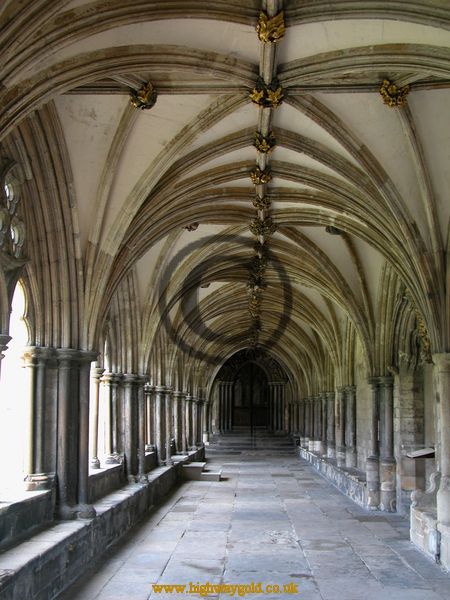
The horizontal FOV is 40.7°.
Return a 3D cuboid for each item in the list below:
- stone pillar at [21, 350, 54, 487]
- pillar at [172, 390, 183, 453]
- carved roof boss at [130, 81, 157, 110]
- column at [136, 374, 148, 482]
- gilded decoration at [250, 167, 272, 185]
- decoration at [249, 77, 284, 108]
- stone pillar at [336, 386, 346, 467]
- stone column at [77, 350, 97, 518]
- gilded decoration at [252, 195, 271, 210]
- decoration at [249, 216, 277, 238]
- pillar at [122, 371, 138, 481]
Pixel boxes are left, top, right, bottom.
[{"bbox_3d":[-1.967,1.250,6.400,0.320,1.492,0.310,0,-9,2],"label":"stone pillar"},{"bbox_3d":[-1.409,3.605,18.000,0.230,1.810,0.230,0,-9,2],"label":"pillar"},{"bbox_3d":[-0.795,-1.995,5.918,0.250,0.180,0.230,0,-11,2],"label":"carved roof boss"},{"bbox_3d":[-1.475,2.316,10.850,0.190,1.870,0.190,0,-9,2],"label":"column"},{"bbox_3d":[0.401,-1.369,6.670,0.220,0.160,0.220,0,-9,2],"label":"gilded decoration"},{"bbox_3d":[0.402,-2.011,5.879,0.340,0.180,0.290,0,-11,2],"label":"decoration"},{"bbox_3d":[2.688,2.919,14.000,0.230,1.810,0.220,0,-9,2],"label":"stone pillar"},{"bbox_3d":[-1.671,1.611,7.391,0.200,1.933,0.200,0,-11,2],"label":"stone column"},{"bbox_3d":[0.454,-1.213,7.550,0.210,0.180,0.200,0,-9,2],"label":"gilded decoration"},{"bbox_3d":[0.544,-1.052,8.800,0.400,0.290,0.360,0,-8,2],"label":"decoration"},{"bbox_3d":[-1.573,2.106,10.100,0.260,1.763,0.250,0,-9,2],"label":"pillar"}]

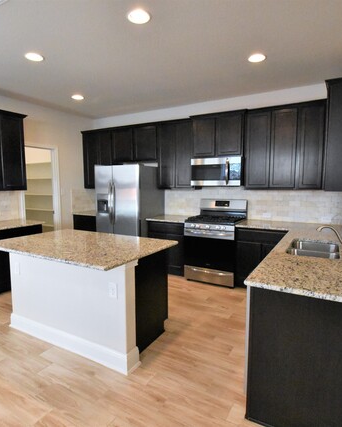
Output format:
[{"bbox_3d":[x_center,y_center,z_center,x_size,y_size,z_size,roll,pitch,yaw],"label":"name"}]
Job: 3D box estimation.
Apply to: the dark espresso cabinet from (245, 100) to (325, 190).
[{"bbox_3d":[1.565,-0.877,3.654,0.975,1.073,0.340,3,6,29],"label":"dark espresso cabinet"}]

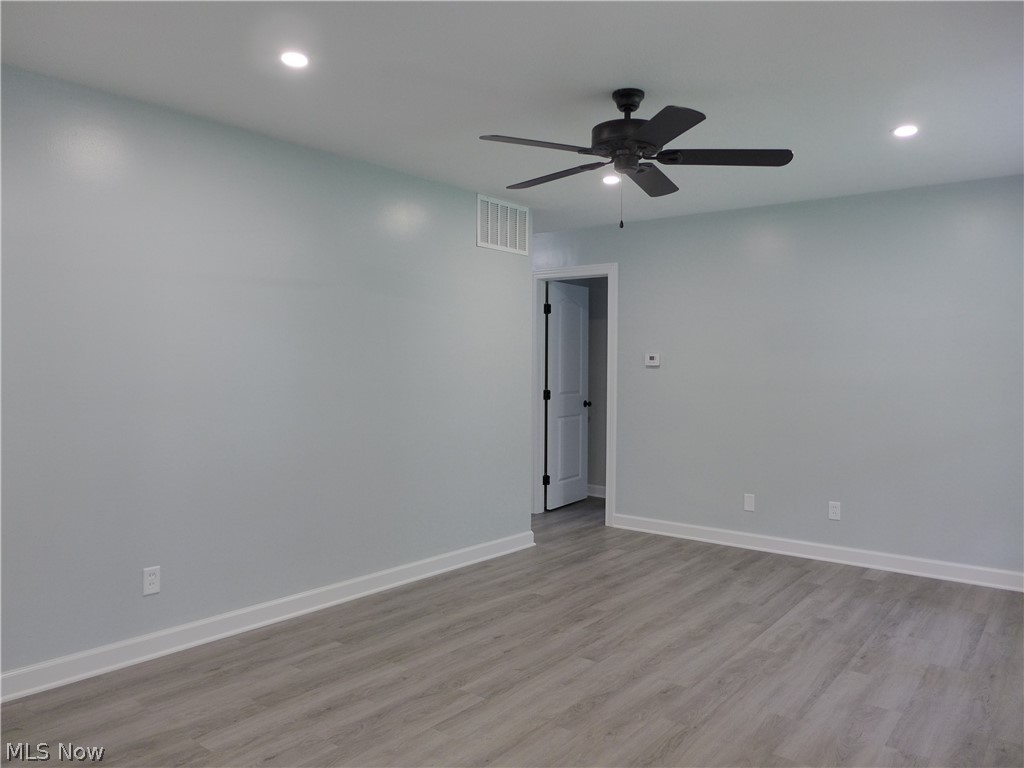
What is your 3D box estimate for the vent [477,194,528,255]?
[{"bbox_3d":[-0.054,-1.085,4.880,0.020,0.342,0.530,2,2,41],"label":"vent"}]

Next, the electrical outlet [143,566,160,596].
[{"bbox_3d":[-1.590,0.871,3.140,0.008,0.117,0.071,2,2,41],"label":"electrical outlet"}]

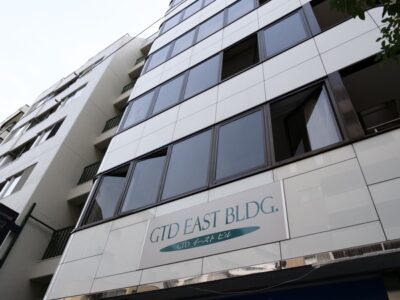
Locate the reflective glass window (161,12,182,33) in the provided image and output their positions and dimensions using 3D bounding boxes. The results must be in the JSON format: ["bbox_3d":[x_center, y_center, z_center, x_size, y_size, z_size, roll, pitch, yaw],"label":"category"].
[{"bbox_3d":[-1.374,-6.030,14.268,1.085,1.506,0.100,-22,-51,27],"label":"reflective glass window"}]

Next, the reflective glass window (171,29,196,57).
[{"bbox_3d":[-0.654,-4.083,11.462,1.096,1.543,0.100,-22,-51,27],"label":"reflective glass window"}]

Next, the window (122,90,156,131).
[{"bbox_3d":[-1.971,-1.345,9.779,1.085,1.579,0.100,-22,-51,27],"label":"window"}]

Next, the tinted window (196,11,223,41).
[{"bbox_3d":[0.349,-4.479,10.915,1.169,1.543,0.100,-22,-51,27],"label":"tinted window"}]

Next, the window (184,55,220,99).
[{"bbox_3d":[0.051,-2.143,8.677,1.169,1.579,0.100,-22,-51,27],"label":"window"}]

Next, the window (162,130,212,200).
[{"bbox_3d":[-0.257,0.275,6.360,1.169,1.626,0.100,-22,-51,27],"label":"window"}]

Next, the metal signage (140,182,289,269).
[{"bbox_3d":[0.111,1.251,4.859,2.689,0.984,0.080,-22,-51,27],"label":"metal signage"}]

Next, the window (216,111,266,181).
[{"bbox_3d":[0.767,-0.129,5.802,1.118,1.626,0.100,-22,-51,27],"label":"window"}]

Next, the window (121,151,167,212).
[{"bbox_3d":[-1.260,0.671,6.907,1.096,1.626,0.100,-22,-51,27],"label":"window"}]

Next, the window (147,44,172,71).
[{"bbox_3d":[-1.673,-3.681,12.018,1.085,1.543,0.100,-22,-51,27],"label":"window"}]

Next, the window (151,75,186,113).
[{"bbox_3d":[-0.952,-1.747,9.224,1.096,1.579,0.100,-22,-51,27],"label":"window"}]

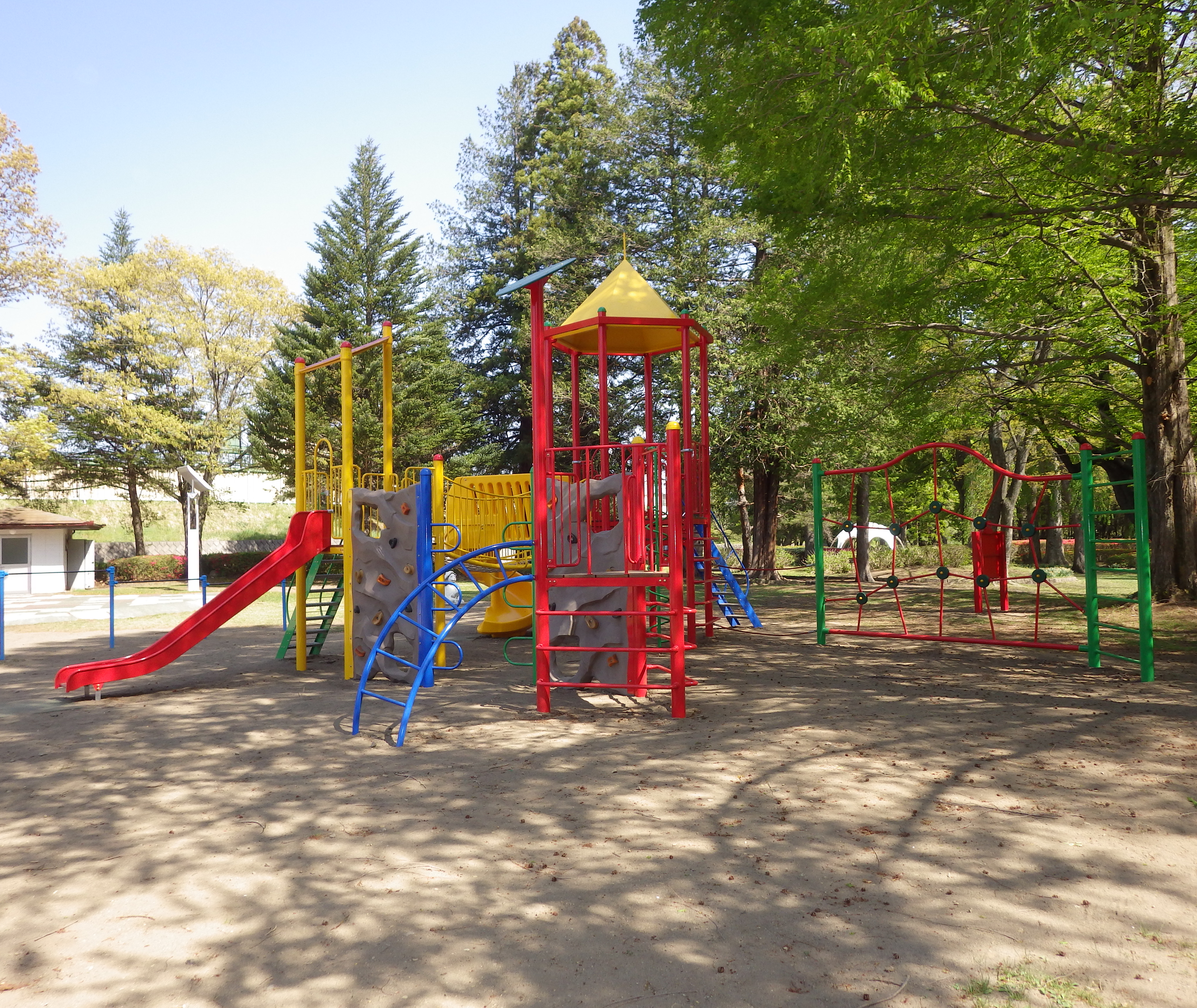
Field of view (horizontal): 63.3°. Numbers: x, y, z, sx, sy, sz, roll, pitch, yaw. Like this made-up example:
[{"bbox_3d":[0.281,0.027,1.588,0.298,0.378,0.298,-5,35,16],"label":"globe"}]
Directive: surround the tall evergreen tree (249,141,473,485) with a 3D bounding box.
[{"bbox_3d":[-9.170,-5.487,37.244,8.400,17.124,8.400,-1,-2,0],"label":"tall evergreen tree"}]

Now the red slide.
[{"bbox_3d":[-4.276,1.005,10.517,2.780,1.860,0.560,1,-3,-41],"label":"red slide"}]

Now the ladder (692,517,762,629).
[{"bbox_3d":[1.931,1.163,15.995,1.580,1.840,0.570,1,-3,-40],"label":"ladder"}]

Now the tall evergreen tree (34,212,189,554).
[{"bbox_3d":[-22.068,-4.890,44.234,7.400,16.893,7.400,-1,-2,0],"label":"tall evergreen tree"}]

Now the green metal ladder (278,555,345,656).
[{"bbox_3d":[-3.642,1.287,12.673,0.570,1.520,1.280,1,-3,-44],"label":"green metal ladder"}]

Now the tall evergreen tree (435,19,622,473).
[{"bbox_3d":[-3.078,-8.645,40.363,7.600,23.473,7.600,-1,-2,0],"label":"tall evergreen tree"}]

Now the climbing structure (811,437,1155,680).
[{"bbox_3d":[4.508,0.623,11.905,0.666,2.520,4.677,0,-3,-33],"label":"climbing structure"}]

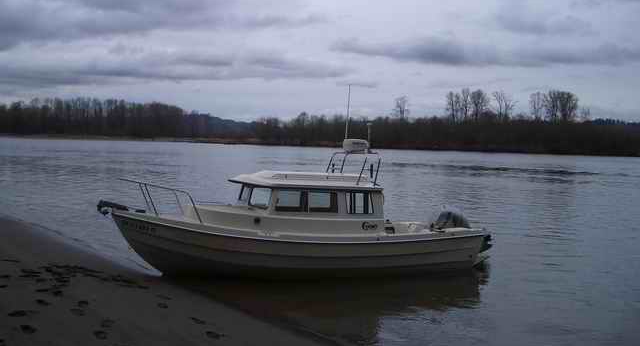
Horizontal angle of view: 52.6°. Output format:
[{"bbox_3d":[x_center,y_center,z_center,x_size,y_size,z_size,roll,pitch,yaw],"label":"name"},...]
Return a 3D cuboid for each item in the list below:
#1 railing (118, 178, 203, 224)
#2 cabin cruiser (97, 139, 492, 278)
[{"bbox_3d":[-3.082,0.523,12.191,1.380,0.790,1.500,1,3,-23],"label":"railing"},{"bbox_3d":[-0.165,0.698,13.408,8.400,2.780,2.550,1,3,-23],"label":"cabin cruiser"}]

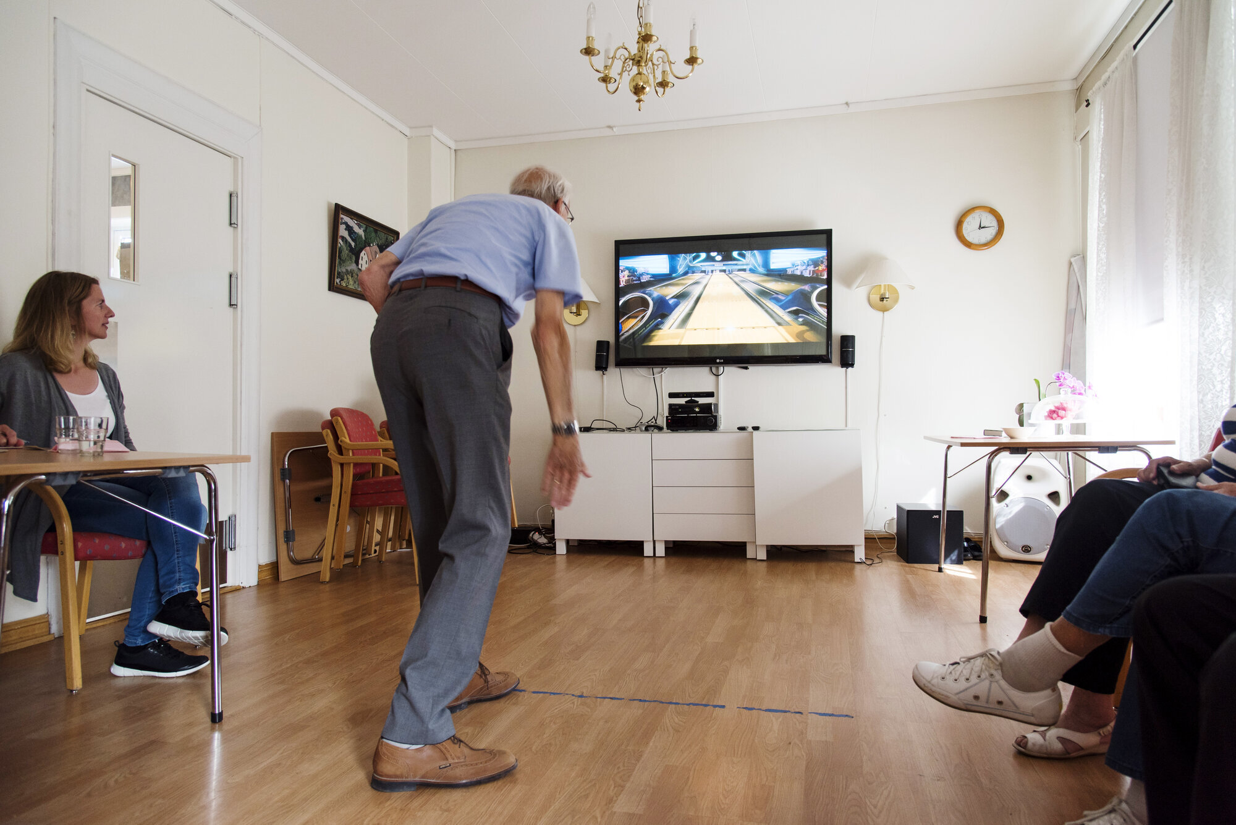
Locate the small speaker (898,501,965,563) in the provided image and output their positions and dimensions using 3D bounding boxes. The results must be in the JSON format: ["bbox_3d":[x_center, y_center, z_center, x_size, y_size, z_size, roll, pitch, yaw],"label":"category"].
[{"bbox_3d":[1.791,0.697,4.744,0.300,0.300,0.320,0,-1,9],"label":"small speaker"}]

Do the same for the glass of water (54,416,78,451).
[{"bbox_3d":[-1.605,0.065,2.420,0.077,0.107,0.077,0,-1,-34],"label":"glass of water"}]

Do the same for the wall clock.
[{"bbox_3d":[2.235,-1.142,5.080,0.277,0.277,0.045,0,-1,14],"label":"wall clock"}]

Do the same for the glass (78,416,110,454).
[{"bbox_3d":[-1.377,0.062,2.160,0.081,0.102,0.081,0,-1,14],"label":"glass"}]

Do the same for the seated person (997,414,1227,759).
[{"bbox_3d":[1.355,0.196,2.077,0.900,1.240,0.520,0,-1,20],"label":"seated person"}]

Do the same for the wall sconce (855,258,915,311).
[{"bbox_3d":[1.668,-0.795,5.139,0.360,0.320,0.210,0,-1,14],"label":"wall sconce"}]

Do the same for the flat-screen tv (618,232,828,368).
[{"bbox_3d":[0.663,-0.719,5.315,1.390,0.830,0.060,0,-1,14],"label":"flat-screen tv"}]

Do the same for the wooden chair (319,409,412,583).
[{"bbox_3d":[-1.189,0.422,4.346,0.610,0.870,0.540,0,-1,7],"label":"wooden chair"}]

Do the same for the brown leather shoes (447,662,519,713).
[{"bbox_3d":[-0.410,0.755,2.316,0.300,0.120,0.112,1,-2,-44],"label":"brown leather shoes"}]

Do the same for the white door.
[{"bbox_3d":[-1.997,-0.215,3.610,0.045,2.065,0.825,0,-1,14],"label":"white door"}]

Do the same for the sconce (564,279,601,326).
[{"bbox_3d":[-0.308,-0.762,5.632,0.360,0.320,0.210,0,-1,14],"label":"sconce"}]

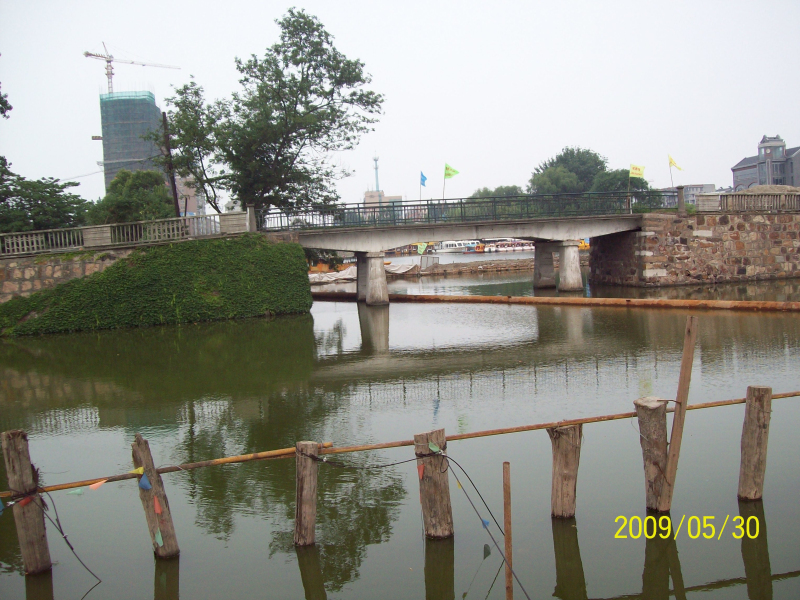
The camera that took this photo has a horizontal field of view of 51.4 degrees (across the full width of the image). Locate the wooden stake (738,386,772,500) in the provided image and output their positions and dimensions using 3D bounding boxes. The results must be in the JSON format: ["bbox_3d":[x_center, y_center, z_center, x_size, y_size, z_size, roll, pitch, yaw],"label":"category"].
[{"bbox_3d":[2.835,1.131,6.649,0.202,0.901,0.202,5,7,22],"label":"wooden stake"}]

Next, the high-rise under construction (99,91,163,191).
[{"bbox_3d":[-125.620,-58.161,403.526,24.500,79.059,22.000,-3,4,3],"label":"high-rise under construction"}]

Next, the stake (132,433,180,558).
[{"bbox_3d":[-1.808,1.427,6.119,0.186,0.920,0.186,-12,6,-16],"label":"stake"}]

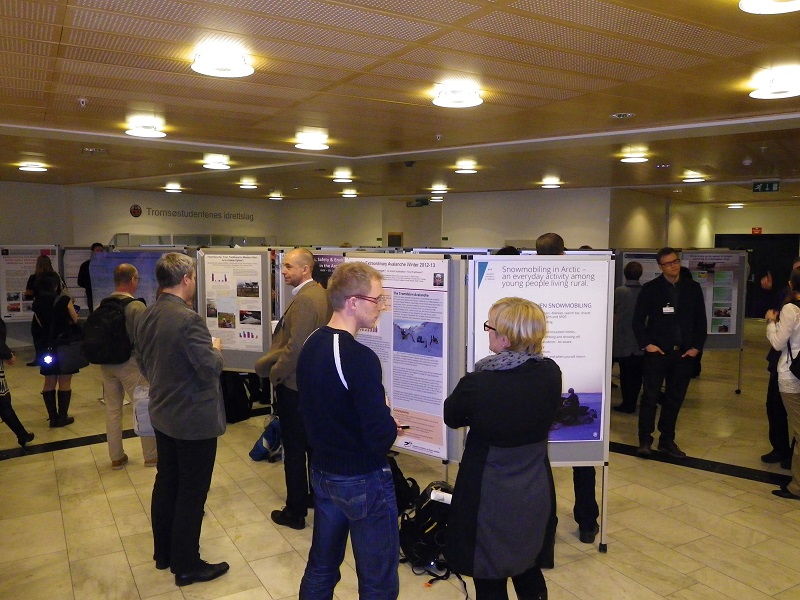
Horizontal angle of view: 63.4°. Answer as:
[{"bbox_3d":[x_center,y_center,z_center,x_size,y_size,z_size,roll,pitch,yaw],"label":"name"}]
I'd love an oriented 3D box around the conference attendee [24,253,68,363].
[{"bbox_3d":[-5.223,0.125,9.550,0.480,1.630,0.360,-2,6,-22],"label":"conference attendee"}]

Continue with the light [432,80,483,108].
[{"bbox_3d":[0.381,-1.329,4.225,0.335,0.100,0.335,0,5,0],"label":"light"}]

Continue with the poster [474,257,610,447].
[{"bbox_3d":[0.824,0.310,3.785,0.790,1.080,0.030,0,5,-3],"label":"poster"}]

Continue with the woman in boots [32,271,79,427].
[{"bbox_3d":[-3.530,0.481,6.651,0.500,1.580,0.420,4,6,37],"label":"woman in boots"}]

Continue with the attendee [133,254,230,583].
[{"bbox_3d":[-1.198,0.632,3.483,0.520,1.760,0.420,4,7,38],"label":"attendee"}]

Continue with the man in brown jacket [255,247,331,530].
[{"bbox_3d":[-0.709,0.574,4.349,0.460,1.820,0.520,1,5,6],"label":"man in brown jacket"}]

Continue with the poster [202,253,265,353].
[{"bbox_3d":[-1.714,0.030,6.675,0.695,0.990,0.020,2,6,22],"label":"poster"}]

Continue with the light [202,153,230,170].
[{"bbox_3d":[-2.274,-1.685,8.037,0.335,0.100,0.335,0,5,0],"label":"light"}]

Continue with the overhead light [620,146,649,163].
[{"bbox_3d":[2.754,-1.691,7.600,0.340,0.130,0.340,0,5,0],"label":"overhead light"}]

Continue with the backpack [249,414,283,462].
[{"bbox_3d":[-1.144,1.171,5.628,0.330,0.400,0.280,2,6,24],"label":"backpack"}]

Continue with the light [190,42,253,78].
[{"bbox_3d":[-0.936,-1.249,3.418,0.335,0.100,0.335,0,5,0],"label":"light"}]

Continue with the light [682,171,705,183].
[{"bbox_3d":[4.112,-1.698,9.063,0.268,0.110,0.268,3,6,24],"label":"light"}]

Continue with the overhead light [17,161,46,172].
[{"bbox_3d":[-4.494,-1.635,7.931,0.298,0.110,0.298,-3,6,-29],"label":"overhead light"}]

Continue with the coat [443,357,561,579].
[{"bbox_3d":[0.420,0.659,2.650,0.470,0.890,0.370,-2,5,-20],"label":"coat"}]

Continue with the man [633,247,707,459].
[{"bbox_3d":[2.408,0.447,5.783,0.650,1.830,0.380,1,5,7],"label":"man"}]

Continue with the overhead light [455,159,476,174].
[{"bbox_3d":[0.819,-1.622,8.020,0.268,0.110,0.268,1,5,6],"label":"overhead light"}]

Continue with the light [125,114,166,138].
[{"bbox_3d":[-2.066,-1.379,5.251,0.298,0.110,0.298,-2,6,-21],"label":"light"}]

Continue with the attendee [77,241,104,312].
[{"bbox_3d":[-4.230,0.134,9.049,0.520,1.830,0.360,-1,5,-17],"label":"attendee"}]

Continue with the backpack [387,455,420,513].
[{"bbox_3d":[-0.025,1.274,4.637,0.330,0.410,0.260,0,5,0],"label":"backpack"}]

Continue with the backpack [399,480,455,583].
[{"bbox_3d":[0.170,1.323,3.844,0.330,0.460,0.270,1,5,10],"label":"backpack"}]

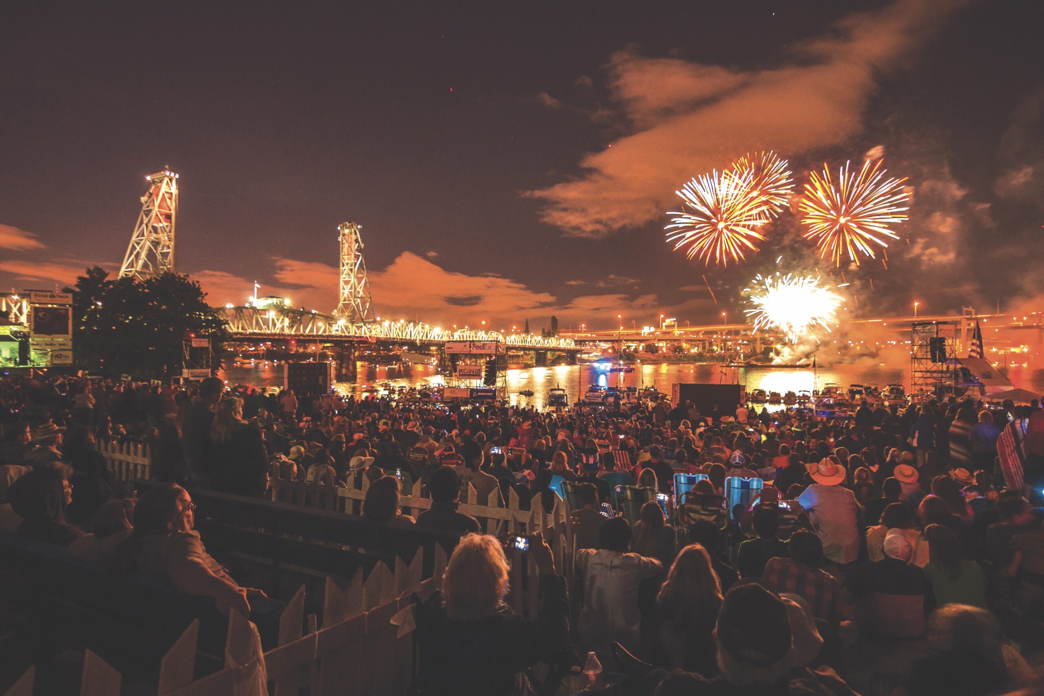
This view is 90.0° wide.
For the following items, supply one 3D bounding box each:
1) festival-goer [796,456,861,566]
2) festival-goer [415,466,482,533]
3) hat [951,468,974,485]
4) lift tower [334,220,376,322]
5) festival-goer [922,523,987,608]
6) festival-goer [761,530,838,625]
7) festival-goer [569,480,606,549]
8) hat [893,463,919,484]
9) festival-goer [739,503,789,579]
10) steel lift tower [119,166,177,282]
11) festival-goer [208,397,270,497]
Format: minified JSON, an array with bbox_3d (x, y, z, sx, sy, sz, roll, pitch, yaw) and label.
[{"bbox_3d":[2.980,1.730,5.110,0.580,1.330,0.820,0,-1,27],"label":"festival-goer"},{"bbox_3d":[-0.400,1.420,3.570,0.540,1.280,0.800,0,-1,23],"label":"festival-goer"},{"bbox_3d":[6.059,1.771,7.200,0.280,0.120,0.300,15,12,16],"label":"hat"},{"bbox_3d":[-74.900,-31.100,239.800,9.500,50.000,14.000,0,-1,30],"label":"lift tower"},{"bbox_3d":[3.400,1.870,4.160,0.500,1.080,0.820,0,-1,26],"label":"festival-goer"},{"bbox_3d":[1.880,1.710,3.560,0.560,1.050,0.820,0,-1,26],"label":"festival-goer"},{"bbox_3d":[0.670,1.830,5.070,0.520,1.150,0.800,0,-1,18],"label":"festival-goer"},{"bbox_3d":[5.226,1.707,7.100,0.330,0.120,0.340,12,35,20],"label":"hat"},{"bbox_3d":[1.860,1.620,4.050,0.460,0.920,0.700,0,-1,16],"label":"festival-goer"},{"bbox_3d":[-118.300,-32.300,163.500,9.500,50.000,14.000,0,-1,30],"label":"steel lift tower"},{"bbox_3d":[-2.840,1.310,5.200,0.500,1.650,0.360,0,-1,23],"label":"festival-goer"}]

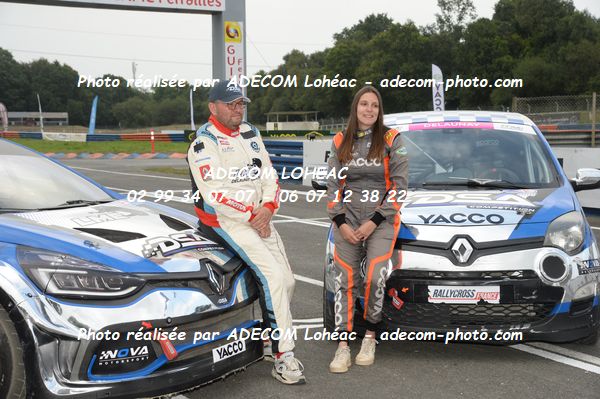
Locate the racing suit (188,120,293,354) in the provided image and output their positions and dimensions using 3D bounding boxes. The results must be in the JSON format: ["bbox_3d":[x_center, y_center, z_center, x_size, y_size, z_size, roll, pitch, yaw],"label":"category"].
[{"bbox_3d":[-0.314,0.194,6.100,0.580,1.300,0.620,-4,6,-40],"label":"racing suit"}]

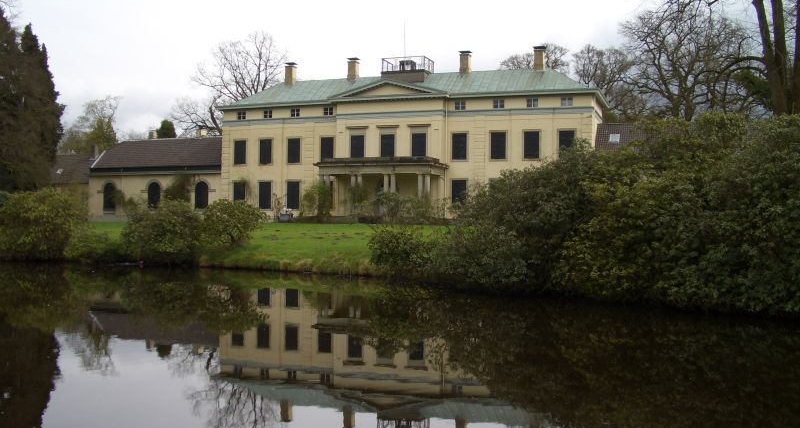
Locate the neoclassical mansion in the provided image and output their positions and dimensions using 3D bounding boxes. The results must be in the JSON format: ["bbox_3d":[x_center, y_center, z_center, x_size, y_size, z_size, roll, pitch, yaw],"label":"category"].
[{"bbox_3d":[-7.586,-7.713,81.769,55.025,17.182,12.425,0,-1,21],"label":"neoclassical mansion"}]

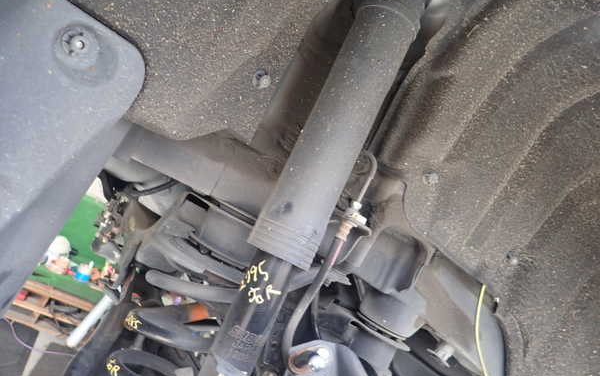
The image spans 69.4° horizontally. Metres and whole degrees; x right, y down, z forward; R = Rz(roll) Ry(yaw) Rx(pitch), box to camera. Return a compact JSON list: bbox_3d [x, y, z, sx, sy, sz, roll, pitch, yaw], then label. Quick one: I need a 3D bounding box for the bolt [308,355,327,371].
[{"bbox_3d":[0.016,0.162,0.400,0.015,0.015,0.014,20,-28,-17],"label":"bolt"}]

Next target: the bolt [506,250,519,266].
[{"bbox_3d":[0.250,0.082,0.510,0.015,0.015,0.012,20,5,-21],"label":"bolt"}]

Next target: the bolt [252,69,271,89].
[{"bbox_3d":[-0.041,-0.115,0.460,0.017,0.017,0.012,21,6,-27],"label":"bolt"}]

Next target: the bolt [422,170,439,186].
[{"bbox_3d":[0.151,-0.012,0.500,0.017,0.017,0.012,20,4,-24],"label":"bolt"}]

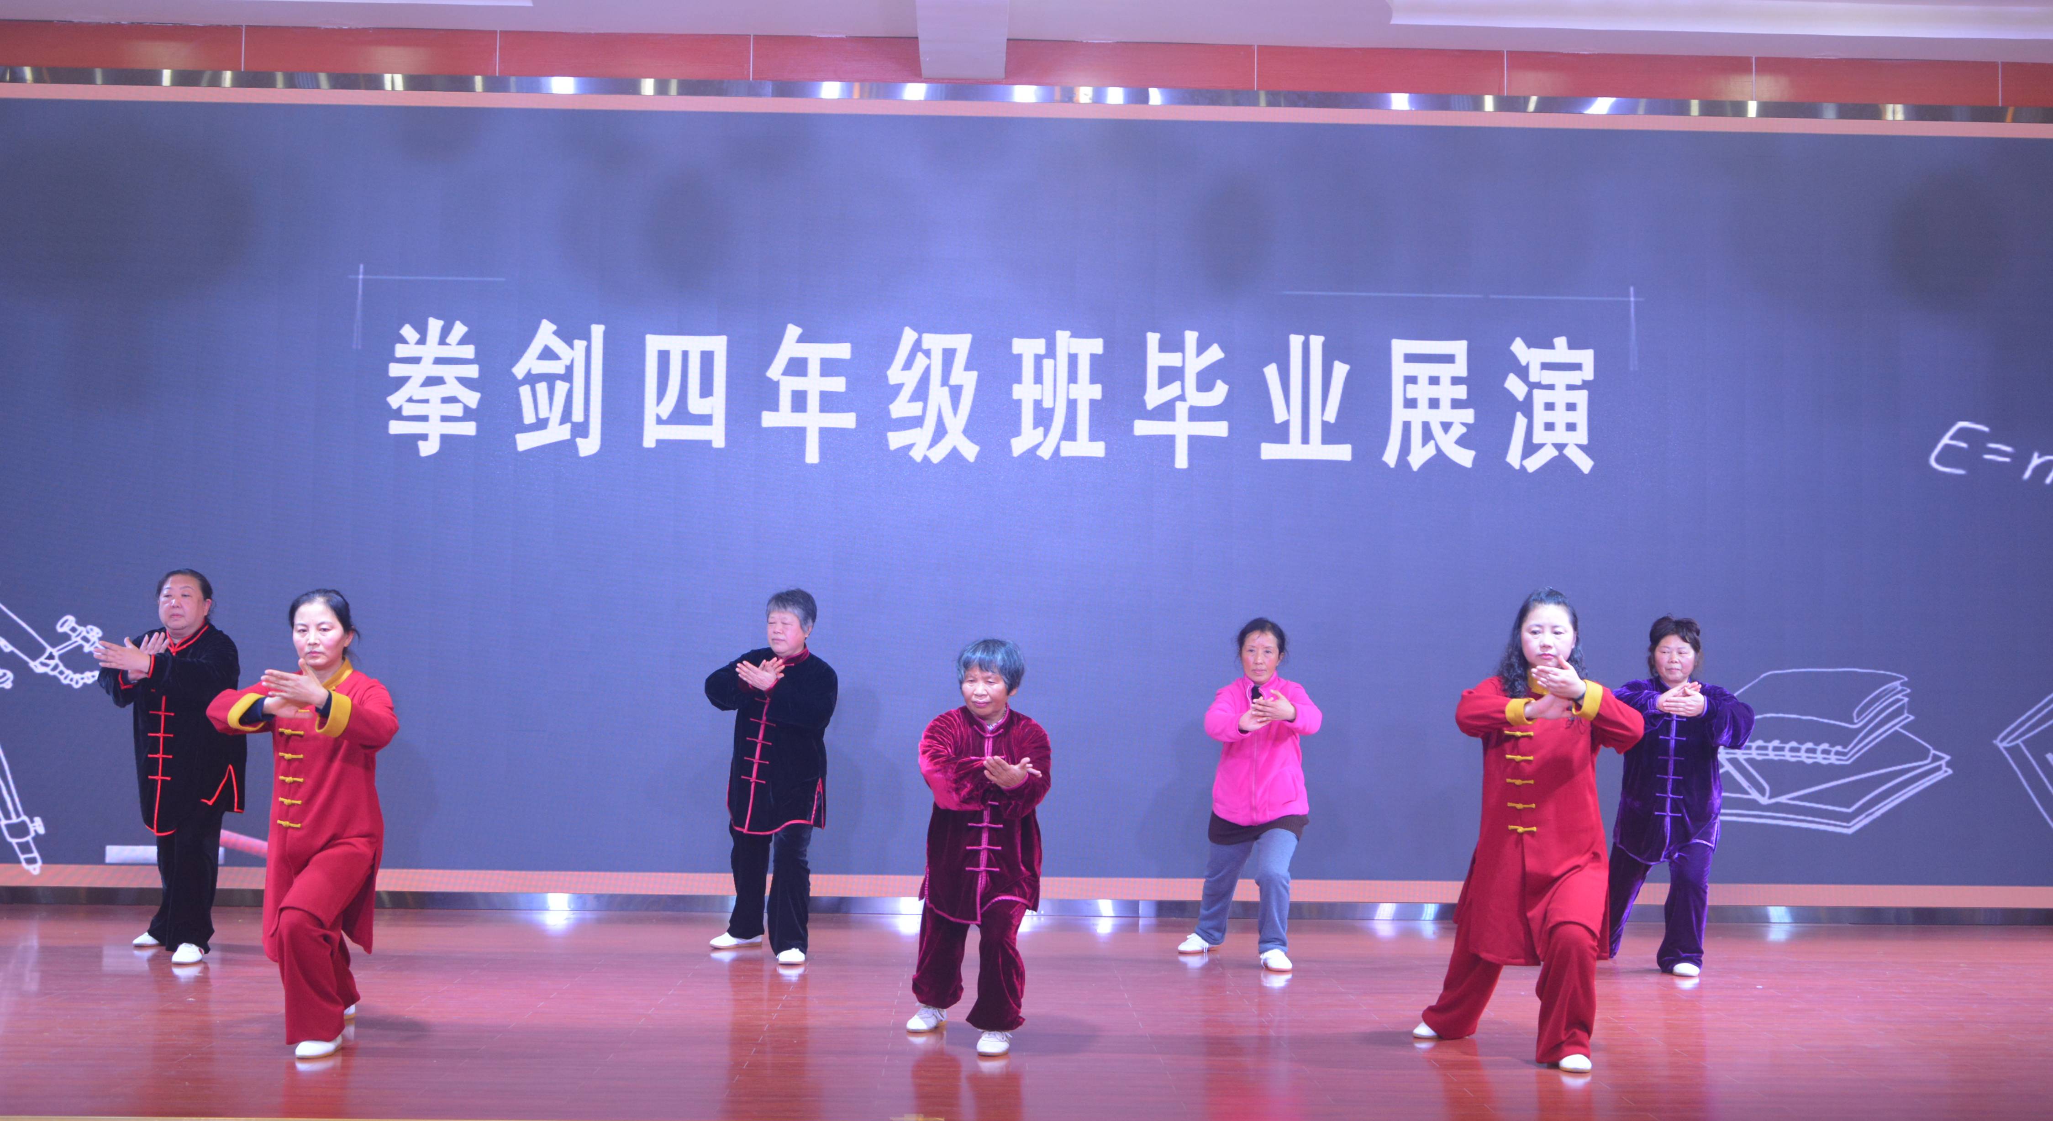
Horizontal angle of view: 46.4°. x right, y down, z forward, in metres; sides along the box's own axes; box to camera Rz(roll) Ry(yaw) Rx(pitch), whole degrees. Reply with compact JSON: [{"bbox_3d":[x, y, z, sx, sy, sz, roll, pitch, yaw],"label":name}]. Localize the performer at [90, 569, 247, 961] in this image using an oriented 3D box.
[{"bbox_3d":[-3.438,0.809,9.703,0.698,1.560,0.672,-1,-4,24],"label":"performer"}]

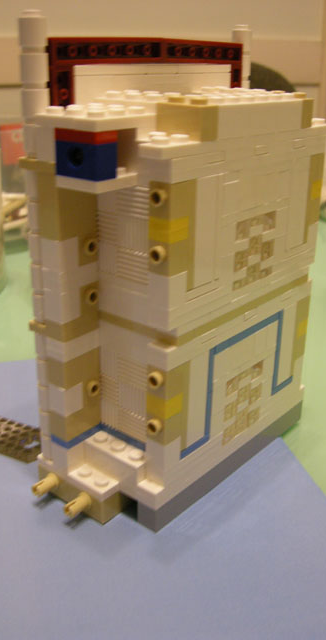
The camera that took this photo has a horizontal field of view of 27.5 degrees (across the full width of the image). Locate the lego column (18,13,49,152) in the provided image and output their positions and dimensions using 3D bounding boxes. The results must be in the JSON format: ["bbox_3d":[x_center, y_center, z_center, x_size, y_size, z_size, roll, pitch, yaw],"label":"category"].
[{"bbox_3d":[-0.036,-0.066,0.188,0.008,0.040,0.008,1,22,0],"label":"lego column"}]

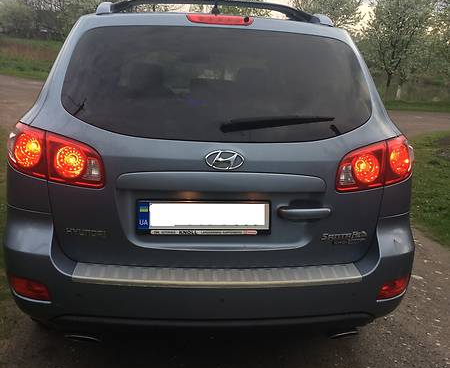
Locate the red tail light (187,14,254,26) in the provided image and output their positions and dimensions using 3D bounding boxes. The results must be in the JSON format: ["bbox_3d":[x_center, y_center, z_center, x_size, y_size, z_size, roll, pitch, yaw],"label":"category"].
[{"bbox_3d":[-0.017,-0.721,2.222,0.305,0.055,0.060,1,15,-6],"label":"red tail light"}]

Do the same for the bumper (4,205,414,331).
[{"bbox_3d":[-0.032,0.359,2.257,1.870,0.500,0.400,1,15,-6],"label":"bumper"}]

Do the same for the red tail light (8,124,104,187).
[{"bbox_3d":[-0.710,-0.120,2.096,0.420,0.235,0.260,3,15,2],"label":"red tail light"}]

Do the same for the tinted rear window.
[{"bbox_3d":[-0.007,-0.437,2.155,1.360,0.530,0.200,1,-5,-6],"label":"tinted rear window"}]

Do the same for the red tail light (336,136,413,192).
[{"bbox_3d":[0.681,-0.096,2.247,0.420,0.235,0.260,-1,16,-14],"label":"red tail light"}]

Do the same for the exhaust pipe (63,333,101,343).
[{"bbox_3d":[-0.629,0.659,2.288,0.150,0.075,0.200,1,15,-6],"label":"exhaust pipe"}]

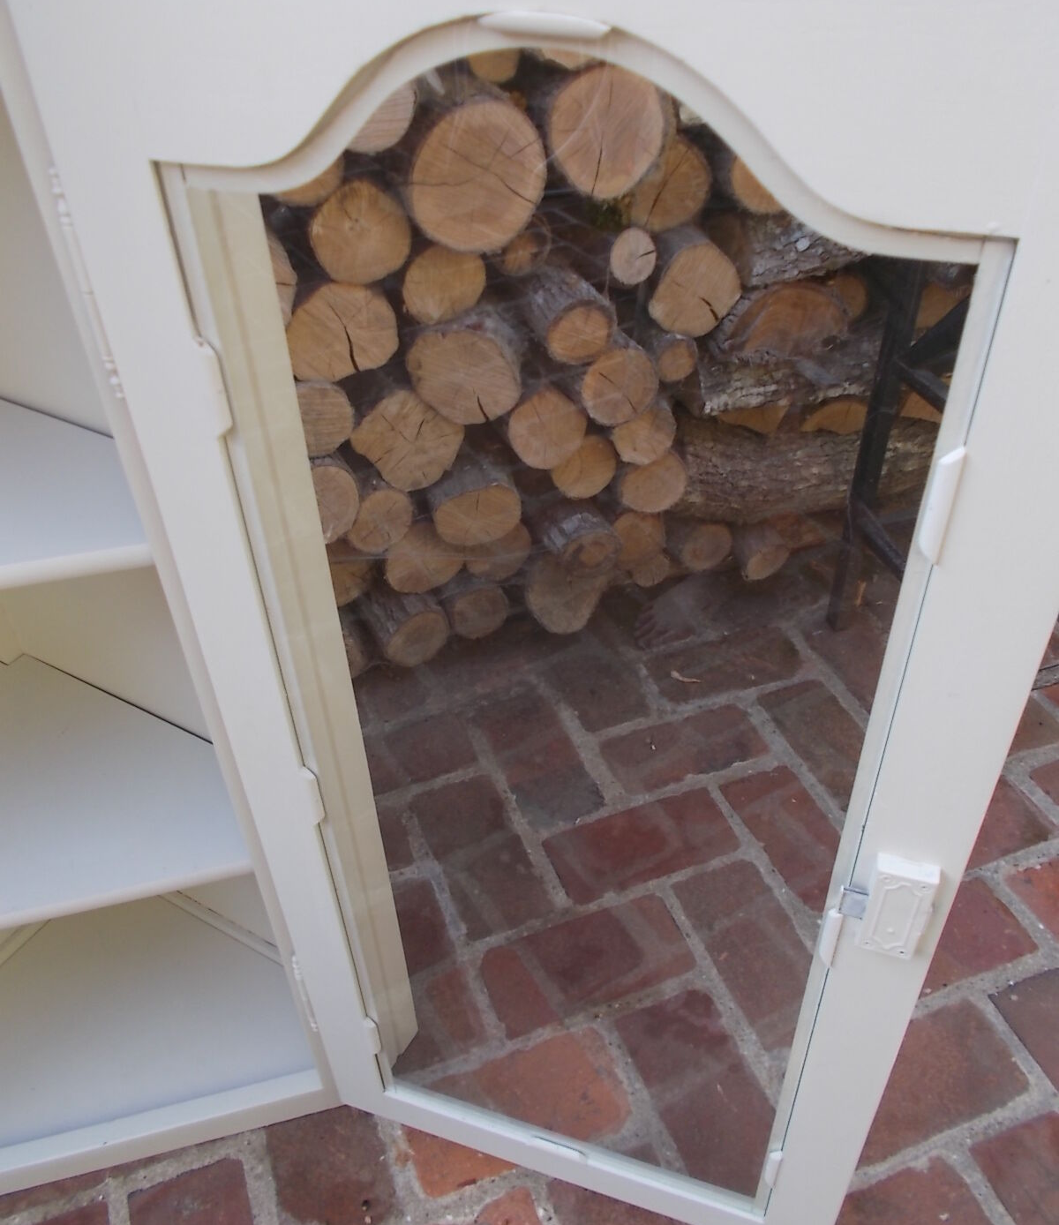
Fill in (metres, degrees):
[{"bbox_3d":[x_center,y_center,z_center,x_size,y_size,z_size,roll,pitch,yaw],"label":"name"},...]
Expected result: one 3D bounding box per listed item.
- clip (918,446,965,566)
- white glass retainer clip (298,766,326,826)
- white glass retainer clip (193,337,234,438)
[{"bbox_3d":[0.152,-0.039,0.393,0.009,0.050,0.006,11,41,16],"label":"clip"},{"bbox_3d":[-0.131,0.113,0.647,0.009,0.051,0.006,11,41,16],"label":"white glass retainer clip"},{"bbox_3d":[-0.140,-0.100,0.472,0.009,0.050,0.006,11,41,16],"label":"white glass retainer clip"}]

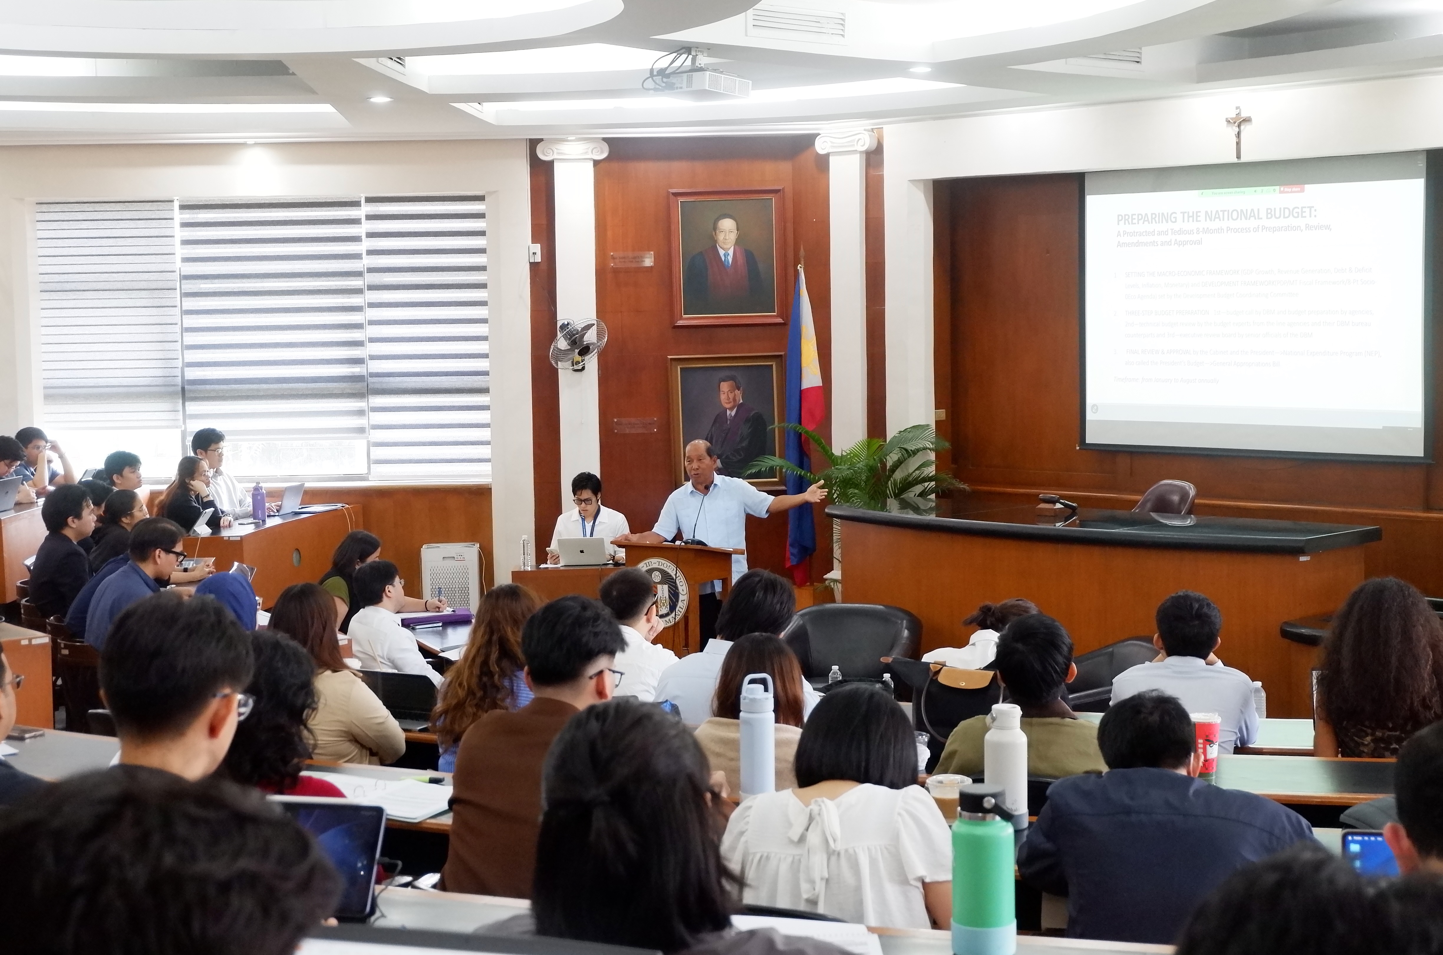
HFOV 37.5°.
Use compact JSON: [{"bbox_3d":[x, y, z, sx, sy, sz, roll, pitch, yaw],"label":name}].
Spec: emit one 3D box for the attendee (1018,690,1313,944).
[{"bbox_3d":[0.790,0.938,3.788,0.560,1.100,0.760,0,5,9],"label":"attendee"}]

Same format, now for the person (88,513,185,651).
[{"bbox_3d":[-2.164,0.759,8.019,0.750,1.220,0.500,-3,5,-29],"label":"person"}]

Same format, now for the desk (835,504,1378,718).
[{"bbox_3d":[2.017,0.820,12.366,3.290,1.160,1.070,3,6,42],"label":"desk"}]

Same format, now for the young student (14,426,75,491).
[{"bbox_3d":[-4.334,0.301,13.613,0.720,1.250,0.520,3,6,37],"label":"young student"}]

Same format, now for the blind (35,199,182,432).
[{"bbox_3d":[-3.890,-1.032,13.500,0.900,1.460,0.060,-1,4,-1],"label":"blind"}]

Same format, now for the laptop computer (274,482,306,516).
[{"bbox_3d":[-3.010,0.139,14.392,0.260,0.205,0.310,0,5,9],"label":"laptop computer"}]

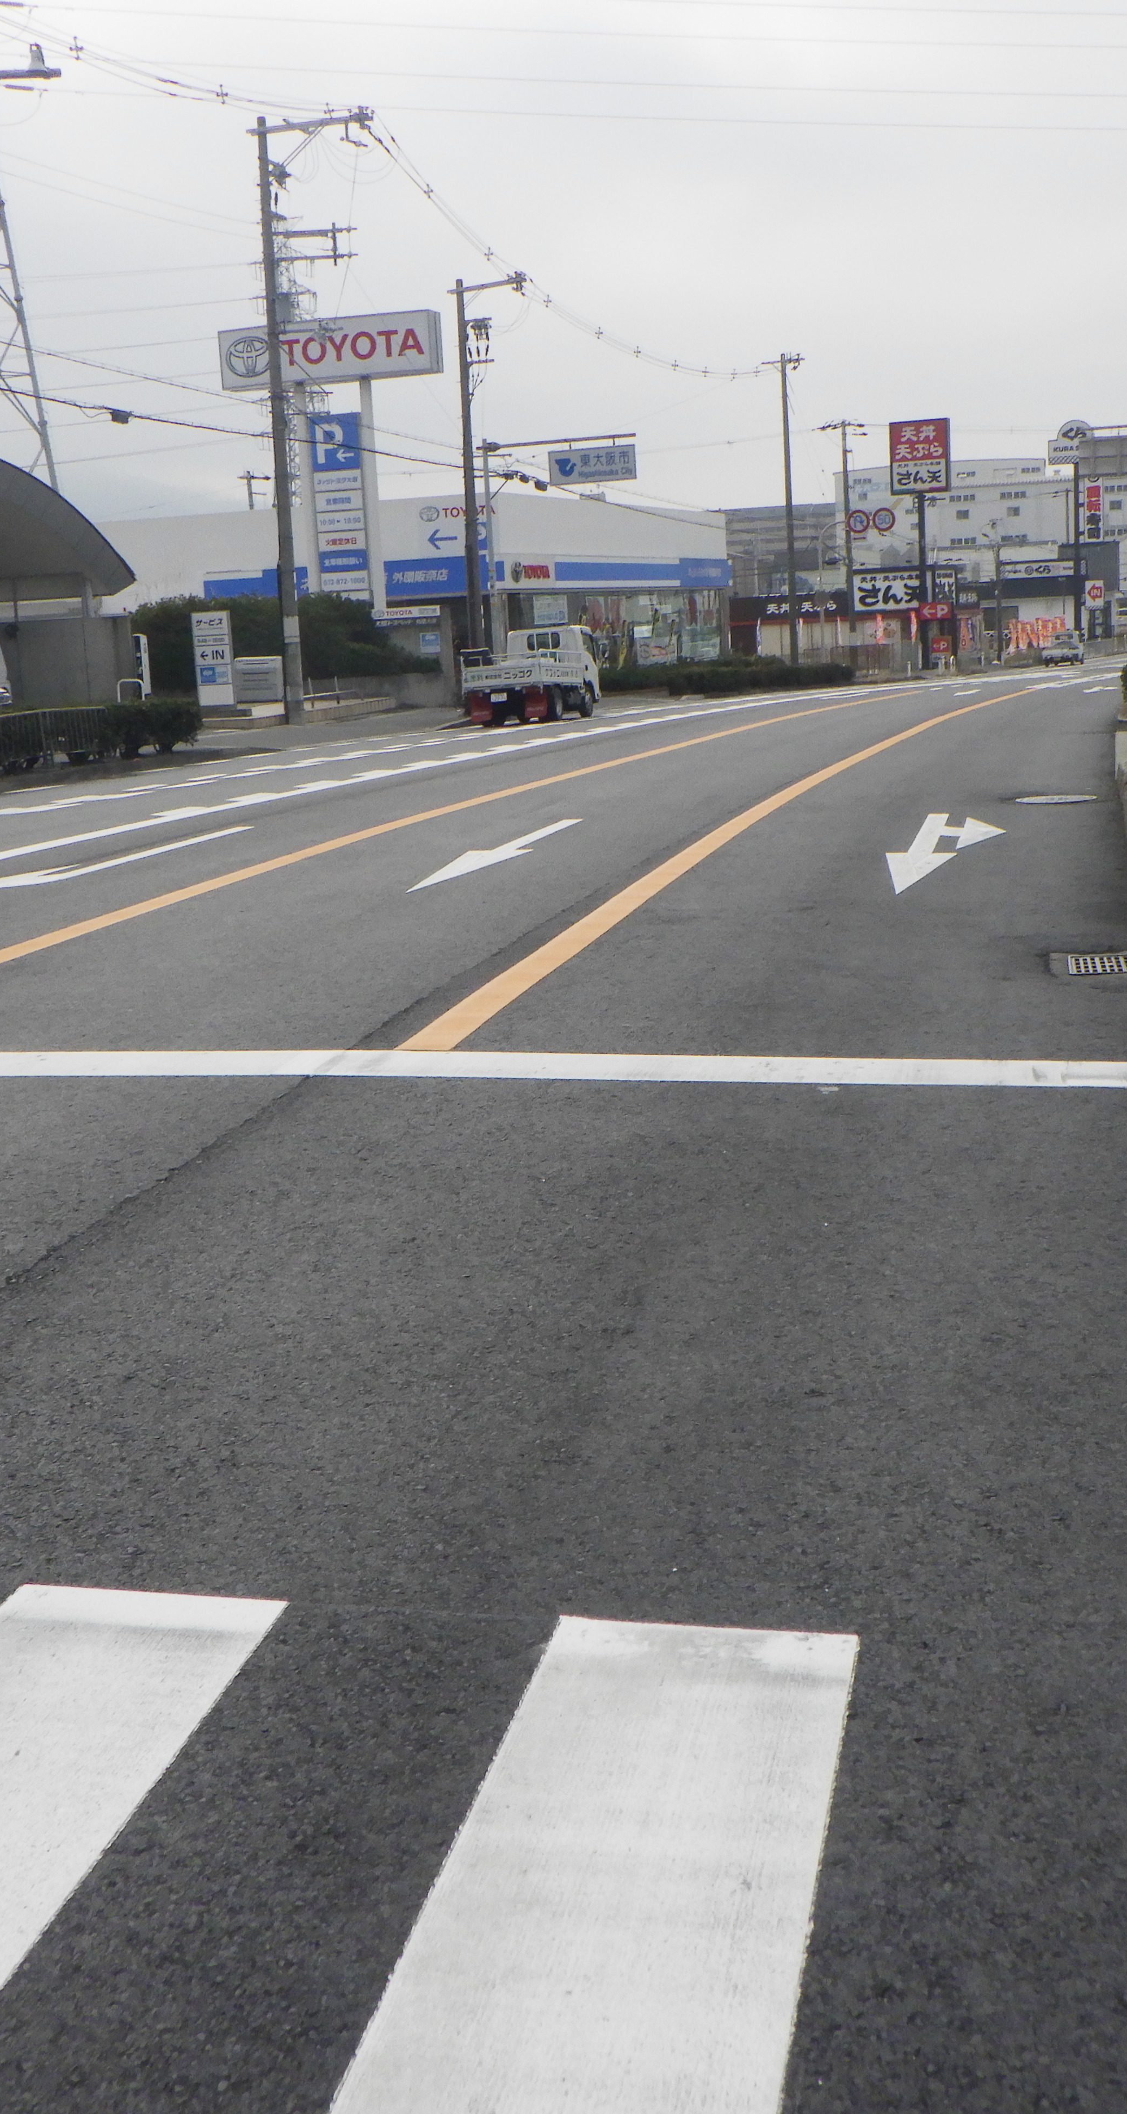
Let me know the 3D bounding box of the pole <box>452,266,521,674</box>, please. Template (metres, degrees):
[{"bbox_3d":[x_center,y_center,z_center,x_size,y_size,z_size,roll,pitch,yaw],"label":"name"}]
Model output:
[{"bbox_3d":[-1.836,-16.002,64.276,2.900,11.538,0.600,6,13,38],"label":"pole"}]

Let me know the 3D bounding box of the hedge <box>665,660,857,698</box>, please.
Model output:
[{"bbox_3d":[5.396,-10.394,62.225,1.200,0.750,10.533,3,12,29],"label":"hedge"}]

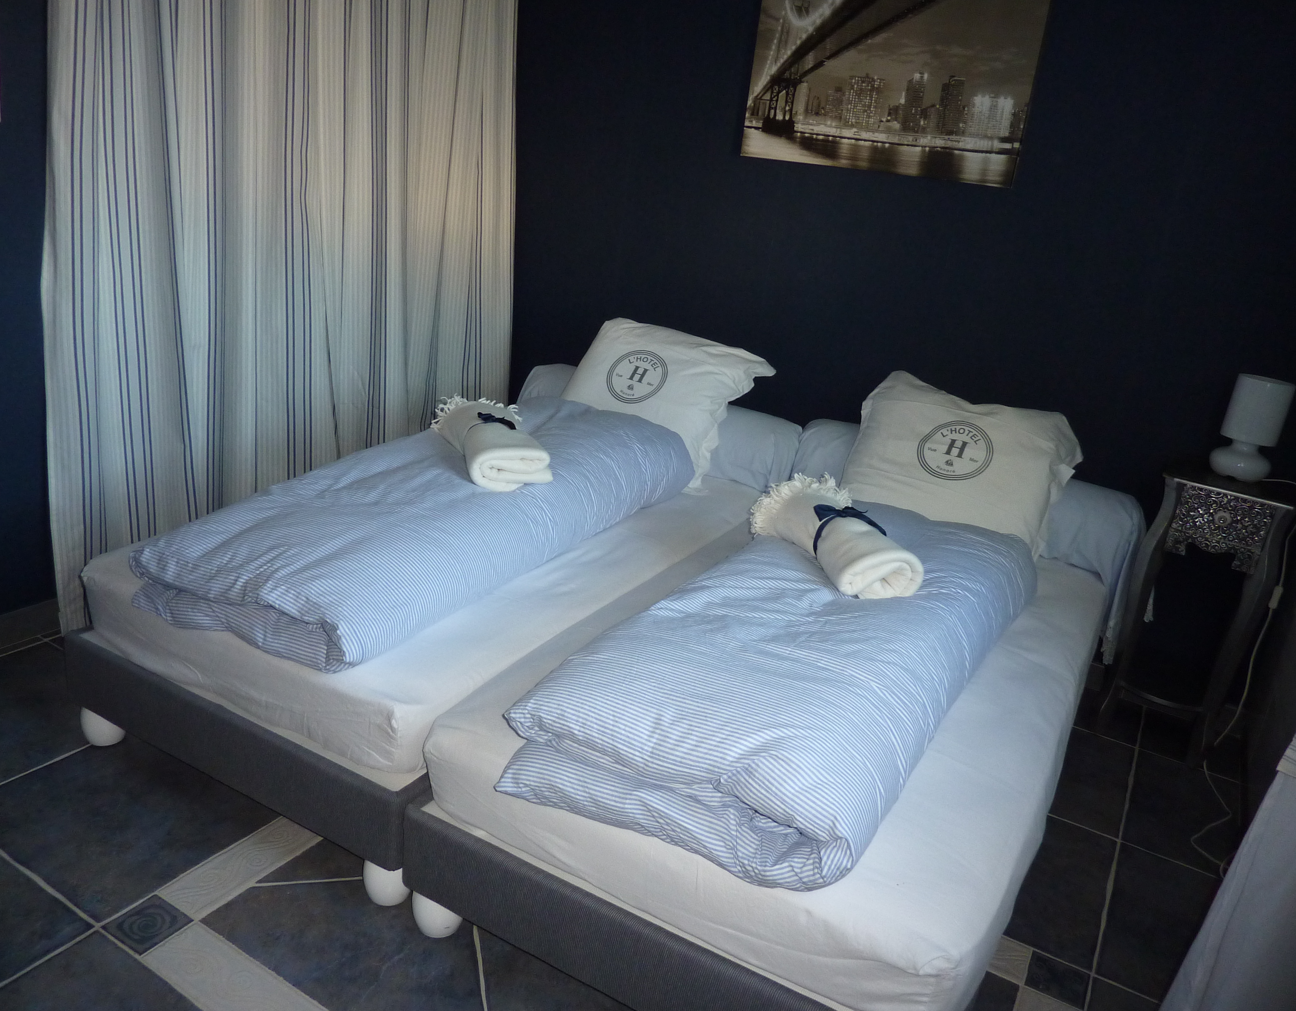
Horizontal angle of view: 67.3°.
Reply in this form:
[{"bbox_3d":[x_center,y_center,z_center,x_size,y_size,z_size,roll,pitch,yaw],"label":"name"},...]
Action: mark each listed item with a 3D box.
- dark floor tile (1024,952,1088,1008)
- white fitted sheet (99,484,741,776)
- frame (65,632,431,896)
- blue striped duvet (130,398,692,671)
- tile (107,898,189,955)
[{"bbox_3d":[0.768,0.891,1.823,0.107,0.010,0.107,17,21,26],"label":"dark floor tile"},{"bbox_3d":[-0.342,0.086,2.705,0.890,0.165,1.890,16,21,25],"label":"white fitted sheet"},{"bbox_3d":[-0.383,0.251,2.725,0.920,0.170,1.910,16,21,25],"label":"frame"},{"bbox_3d":[-0.447,-0.043,2.529,0.640,0.190,1.620,16,21,23],"label":"blue striped duvet"},{"bbox_3d":[-0.869,0.730,1.692,0.107,0.010,0.107,17,21,26],"label":"tile"}]

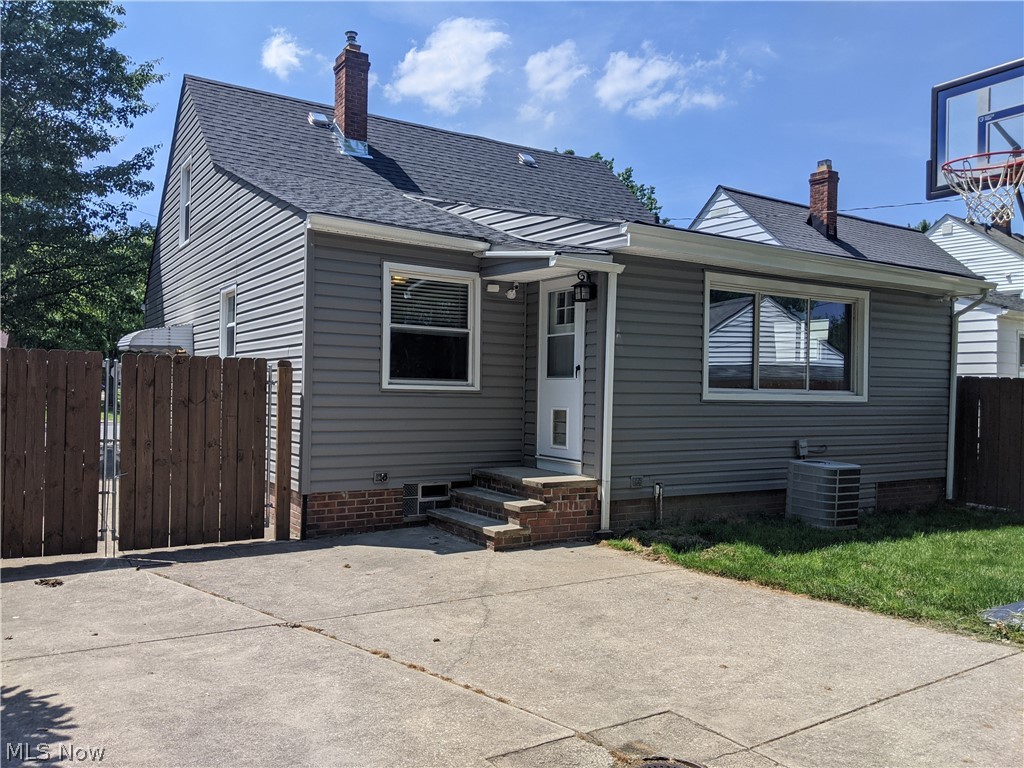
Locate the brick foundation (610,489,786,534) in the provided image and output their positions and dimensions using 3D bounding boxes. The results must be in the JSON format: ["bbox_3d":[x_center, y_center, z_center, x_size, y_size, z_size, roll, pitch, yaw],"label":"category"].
[{"bbox_3d":[2.124,1.422,9.061,2.691,0.385,0.210,1,-1,-30],"label":"brick foundation"}]

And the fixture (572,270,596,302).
[{"bbox_3d":[0.765,-1.031,8.420,0.220,0.325,0.185,1,-1,-33],"label":"fixture"}]

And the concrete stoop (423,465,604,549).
[{"bbox_3d":[-0.021,1.300,8.549,1.310,0.620,1.430,1,-1,-33],"label":"concrete stoop"}]

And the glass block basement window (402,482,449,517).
[{"bbox_3d":[-0.950,1.273,8.812,0.594,0.290,0.110,1,-1,-34],"label":"glass block basement window"}]

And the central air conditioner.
[{"bbox_3d":[3.640,1.276,9.290,0.550,0.670,0.640,1,-1,-33],"label":"central air conditioner"}]

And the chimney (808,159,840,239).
[{"bbox_3d":[8.272,-4.862,21.181,0.480,2.150,0.610,1,-1,-33],"label":"chimney"}]

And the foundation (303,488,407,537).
[{"bbox_3d":[-1.677,1.334,8.394,1.114,0.445,0.210,1,-1,-34],"label":"foundation"}]

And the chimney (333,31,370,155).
[{"bbox_3d":[-2.850,-5.116,14.123,0.500,2.260,0.590,1,-1,-33],"label":"chimney"}]

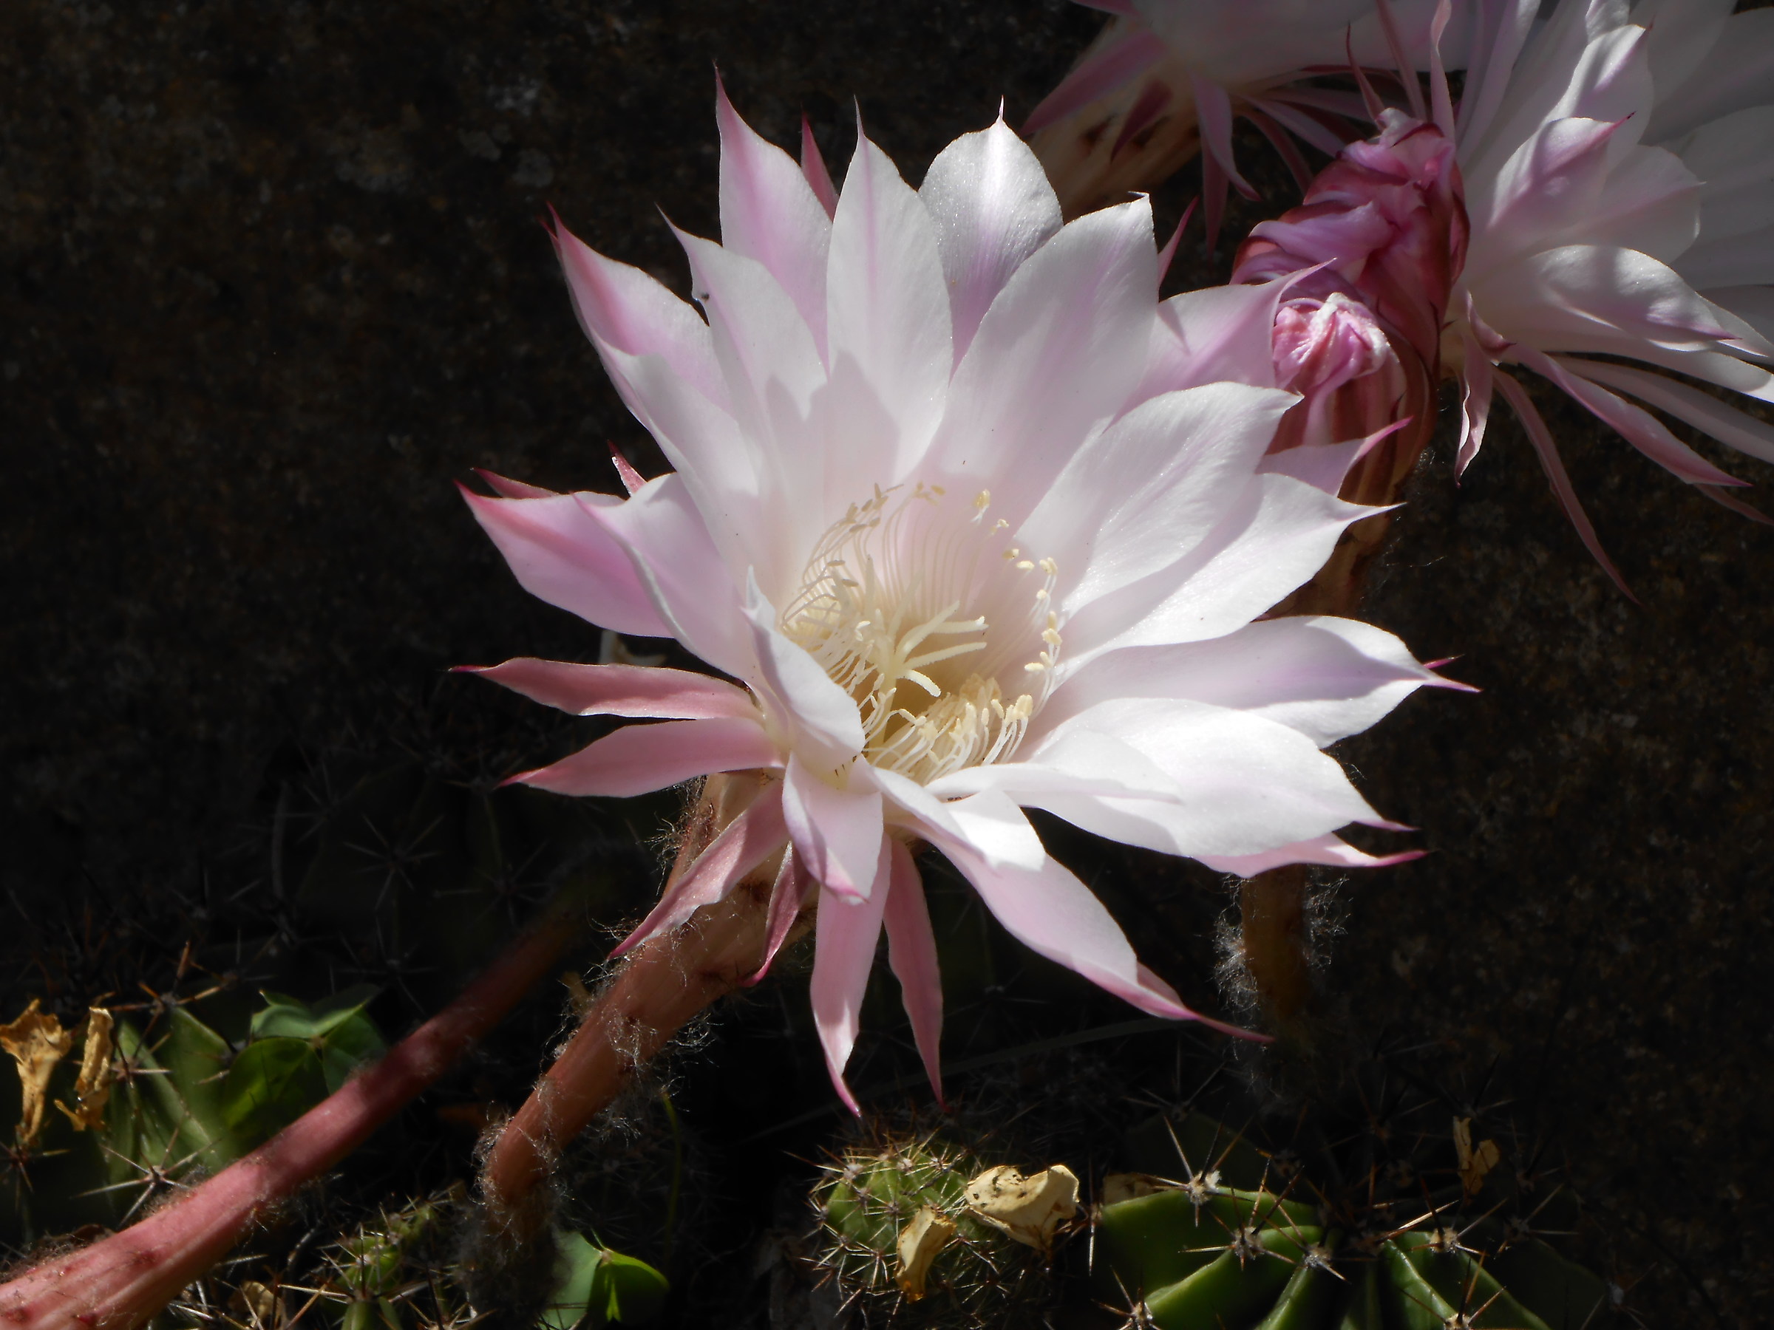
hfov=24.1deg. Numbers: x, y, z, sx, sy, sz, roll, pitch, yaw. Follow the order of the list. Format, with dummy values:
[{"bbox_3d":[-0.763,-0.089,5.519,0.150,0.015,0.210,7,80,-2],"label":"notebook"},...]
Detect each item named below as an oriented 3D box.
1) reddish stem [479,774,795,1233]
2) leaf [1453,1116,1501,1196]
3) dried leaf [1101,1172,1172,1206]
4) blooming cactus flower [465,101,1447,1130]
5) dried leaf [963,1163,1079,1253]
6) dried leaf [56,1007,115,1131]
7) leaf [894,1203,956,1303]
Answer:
[{"bbox_3d":[-0.034,0.046,0.565,0.021,0.078,0.021,36,31,0],"label":"reddish stem"},{"bbox_3d":[0.085,0.071,0.600,0.007,0.012,0.006,0,27,0],"label":"leaf"},{"bbox_3d":[0.035,0.073,0.580,0.011,0.005,0.006,0,27,0],"label":"dried leaf"},{"bbox_3d":[0.009,-0.009,0.530,0.124,0.055,0.117,-5,63,-11],"label":"blooming cactus flower"},{"bbox_3d":[0.018,0.073,0.560,0.015,0.011,0.009,0,27,0],"label":"dried leaf"},{"bbox_3d":[-0.111,0.056,0.575,0.009,0.018,0.007,0,27,0],"label":"dried leaf"},{"bbox_3d":[0.005,0.079,0.560,0.009,0.013,0.006,0,27,0],"label":"leaf"}]

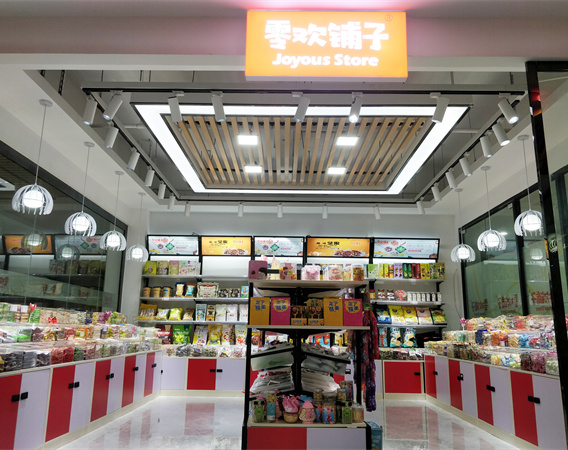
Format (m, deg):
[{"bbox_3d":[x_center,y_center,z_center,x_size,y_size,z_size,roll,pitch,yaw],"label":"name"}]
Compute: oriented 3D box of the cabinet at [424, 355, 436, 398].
[{"bbox_3d":[2.307,2.204,6.062,0.330,0.572,0.472,1,-14,1],"label":"cabinet"}]

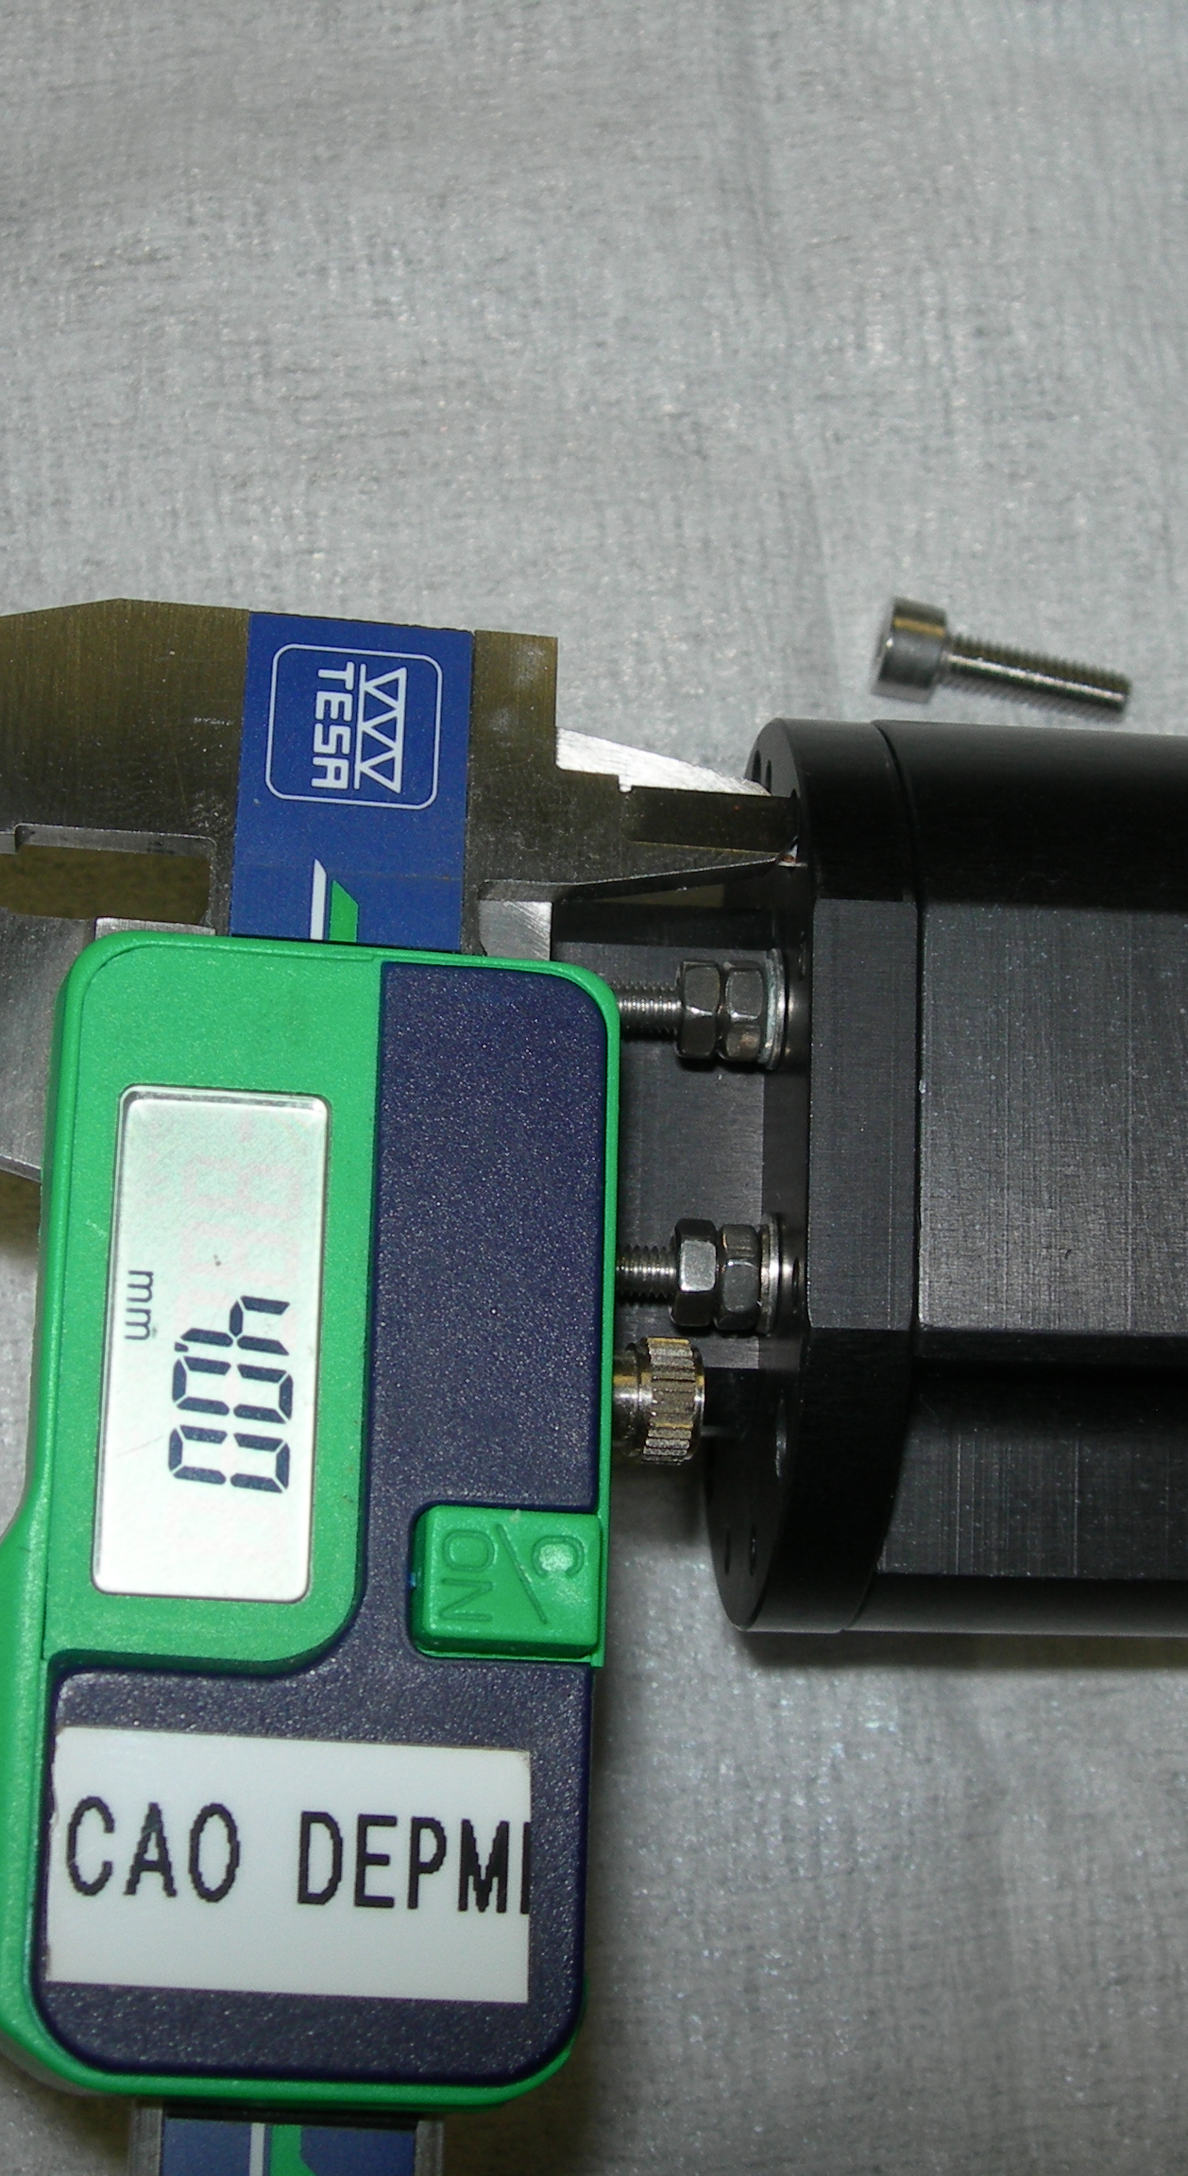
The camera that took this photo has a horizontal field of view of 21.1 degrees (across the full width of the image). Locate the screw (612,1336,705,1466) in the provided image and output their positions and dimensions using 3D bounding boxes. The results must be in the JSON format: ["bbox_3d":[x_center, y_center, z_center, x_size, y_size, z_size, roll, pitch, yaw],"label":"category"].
[{"bbox_3d":[0.003,0.018,0.180,0.007,0.007,0.007,2,79,-4],"label":"screw"}]

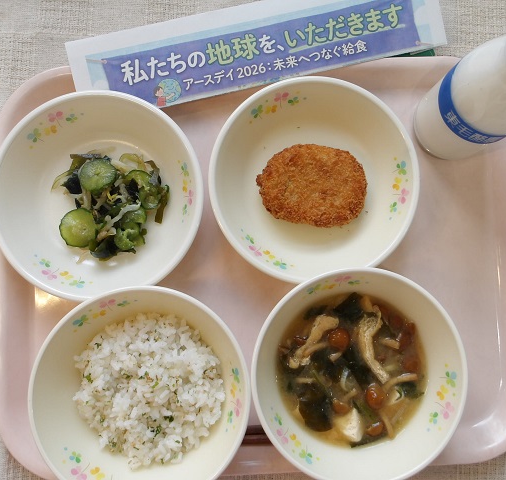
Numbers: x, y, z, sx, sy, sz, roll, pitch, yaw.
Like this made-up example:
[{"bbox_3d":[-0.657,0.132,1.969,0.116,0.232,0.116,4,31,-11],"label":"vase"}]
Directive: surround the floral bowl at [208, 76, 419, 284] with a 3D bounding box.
[{"bbox_3d":[0.041,-0.040,0.354,0.142,0.041,0.142,0,86,-1],"label":"floral bowl"}]

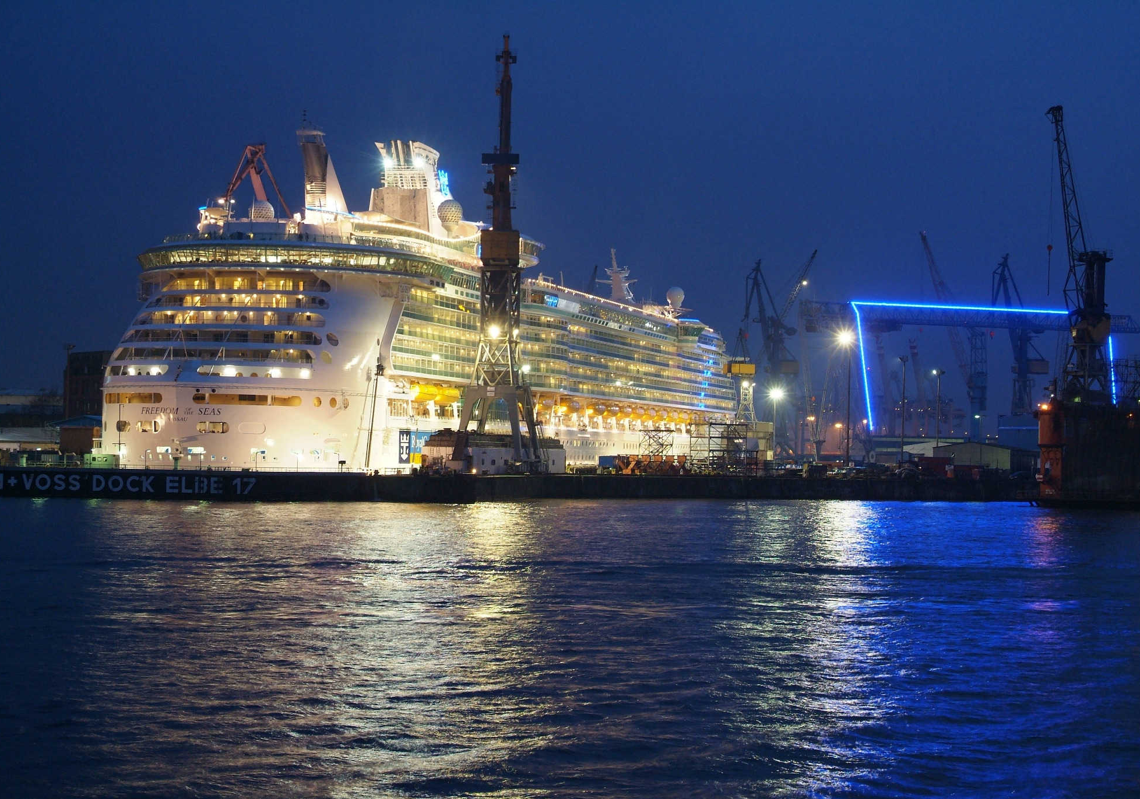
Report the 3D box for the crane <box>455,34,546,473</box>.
[{"bbox_3d":[-10.372,-21.736,337.000,12.500,65.000,13.000,1,-1,3],"label":"crane"}]

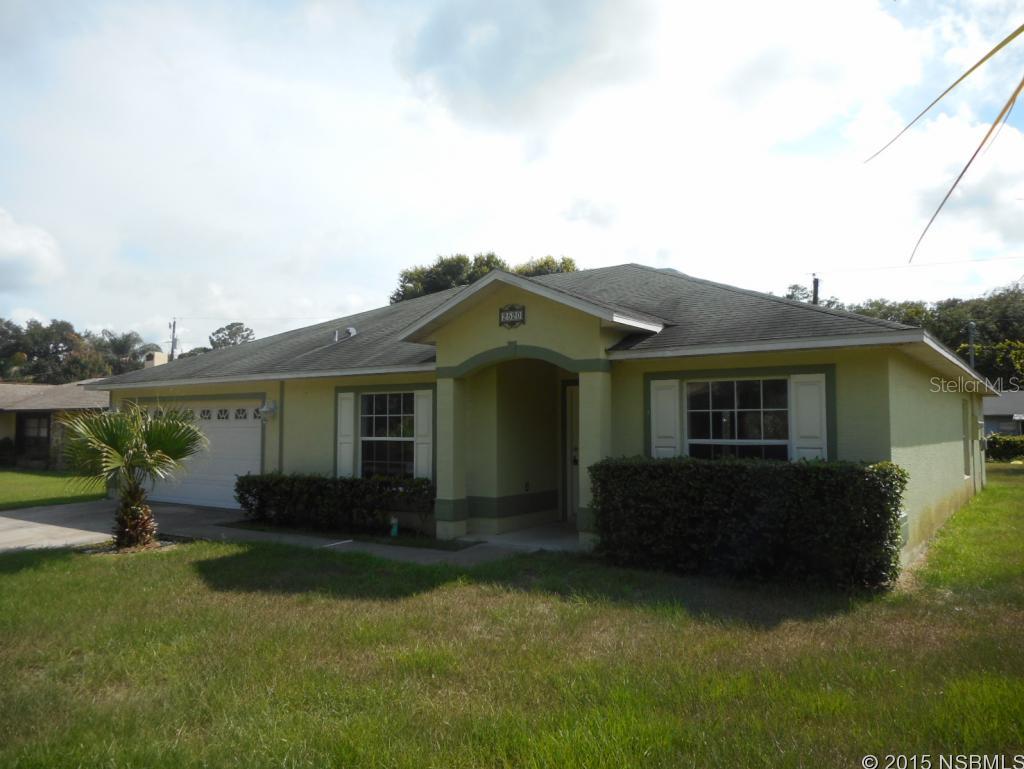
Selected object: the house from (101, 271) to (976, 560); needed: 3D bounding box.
[{"bbox_3d":[0.675,-0.005,17.254,17.153,5.058,12.920,-2,-4,36],"label":"house"}]

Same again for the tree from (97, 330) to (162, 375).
[{"bbox_3d":[-23.789,0.372,45.785,4.000,7.470,4.000,-2,-4,36],"label":"tree"}]

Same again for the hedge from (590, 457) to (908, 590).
[{"bbox_3d":[2.420,1.391,7.943,3.060,1.139,0.833,-2,-4,36],"label":"hedge"}]

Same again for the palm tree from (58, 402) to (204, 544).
[{"bbox_3d":[-5.150,1.197,10.154,1.850,1.930,1.850,-2,-4,36],"label":"palm tree"}]

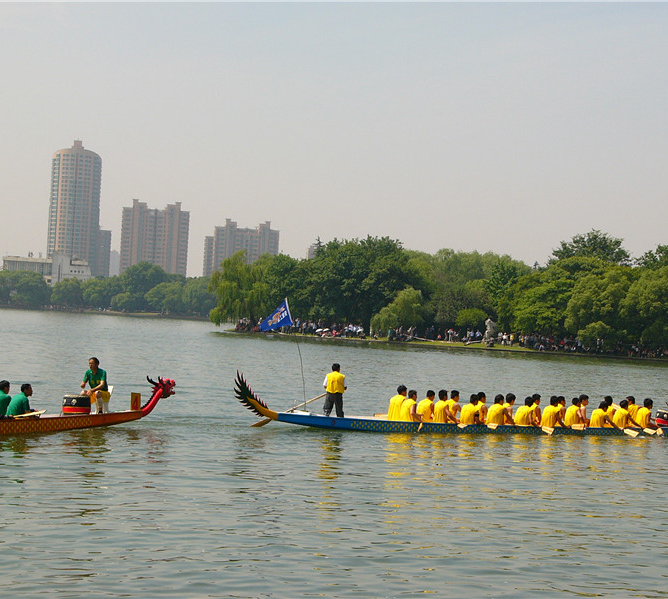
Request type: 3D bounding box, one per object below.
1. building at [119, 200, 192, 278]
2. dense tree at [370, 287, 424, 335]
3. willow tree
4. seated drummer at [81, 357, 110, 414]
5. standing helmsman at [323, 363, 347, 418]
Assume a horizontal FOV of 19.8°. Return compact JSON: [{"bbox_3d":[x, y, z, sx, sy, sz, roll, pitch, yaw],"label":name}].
[{"bbox_3d":[-117.045,-30.973,1250.000,41.000,67.000,18.000,3,0,-18],"label":"building"},{"bbox_3d":[8.579,1.554,259.000,7.200,6.800,7.000,3,0,0],"label":"dense tree"},{"bbox_3d":[-12.915,-1.367,262.000,8.500,10.700,8.500,3,0,0],"label":"willow tree"},{"bbox_3d":[-5.997,2.175,48.200,0.720,1.400,0.560,4,-1,-40],"label":"seated drummer"},{"bbox_3d":[0.045,2.751,57.500,0.620,1.680,0.420,3,0,20],"label":"standing helmsman"}]

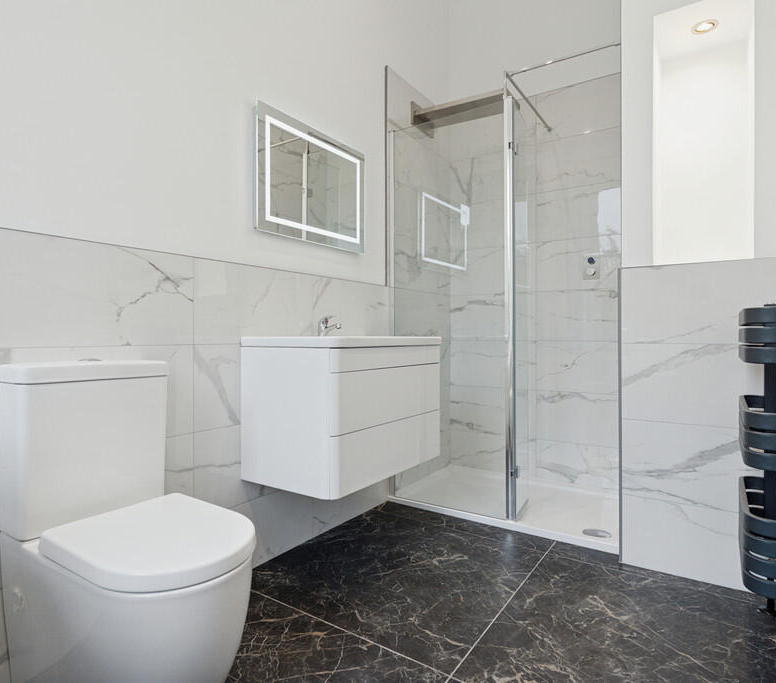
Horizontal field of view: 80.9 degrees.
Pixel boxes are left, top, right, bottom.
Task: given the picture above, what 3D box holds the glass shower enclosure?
[{"bbox_3d":[0.691,-0.182,2.486,1.156,2.116,0.727,0,1,35],"label":"glass shower enclosure"}]

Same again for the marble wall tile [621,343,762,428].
[{"bbox_3d":[1.157,0.162,1.696,0.510,0.303,0.012,0,1,35],"label":"marble wall tile"}]

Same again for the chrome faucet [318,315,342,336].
[{"bbox_3d":[-0.243,-0.059,1.916,0.132,0.093,0.044,0,1,35],"label":"chrome faucet"}]

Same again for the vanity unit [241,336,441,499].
[{"bbox_3d":[-0.162,0.244,1.861,0.490,0.525,0.674,0,1,35],"label":"vanity unit"}]

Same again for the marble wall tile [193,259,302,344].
[{"bbox_3d":[-0.510,-0.139,1.801,0.012,0.301,0.567,0,1,35],"label":"marble wall tile"}]

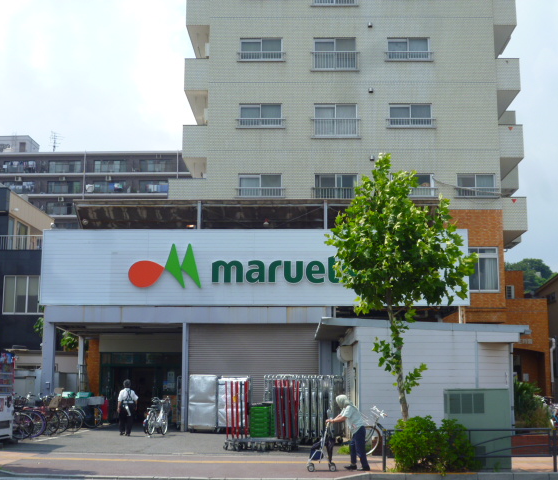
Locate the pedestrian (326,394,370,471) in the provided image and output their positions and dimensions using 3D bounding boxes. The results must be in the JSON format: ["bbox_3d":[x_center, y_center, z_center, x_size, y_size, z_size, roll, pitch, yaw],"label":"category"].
[{"bbox_3d":[1.251,3.495,15.869,0.800,1.360,0.500,0,-9,-2],"label":"pedestrian"}]

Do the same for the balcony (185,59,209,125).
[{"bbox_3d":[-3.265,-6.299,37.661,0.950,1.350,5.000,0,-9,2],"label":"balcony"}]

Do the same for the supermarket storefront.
[{"bbox_3d":[-0.681,3.086,29.076,13.470,6.320,4.000,0,-9,2],"label":"supermarket storefront"}]

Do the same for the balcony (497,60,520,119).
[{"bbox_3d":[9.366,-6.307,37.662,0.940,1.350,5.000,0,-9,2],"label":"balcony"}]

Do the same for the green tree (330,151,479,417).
[{"bbox_3d":[2.285,1.243,16.206,2.700,5.920,2.600,0,-9,0],"label":"green tree"}]

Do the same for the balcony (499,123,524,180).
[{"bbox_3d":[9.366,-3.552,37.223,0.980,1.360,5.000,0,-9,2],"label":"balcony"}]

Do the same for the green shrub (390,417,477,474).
[{"bbox_3d":[2.803,3.650,15.866,1.580,1.060,1.100,0,-9,0],"label":"green shrub"}]

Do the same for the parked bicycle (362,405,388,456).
[{"bbox_3d":[2.431,4.172,19.116,1.720,1.050,0.560,2,-9,-12],"label":"parked bicycle"}]

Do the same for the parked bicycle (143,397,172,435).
[{"bbox_3d":[-3.526,5.186,25.644,0.570,1.080,1.720,-2,-9,12],"label":"parked bicycle"}]

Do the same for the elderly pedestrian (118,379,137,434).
[{"bbox_3d":[-4.333,4.801,25.021,0.560,1.640,0.400,0,-9,-2],"label":"elderly pedestrian"}]

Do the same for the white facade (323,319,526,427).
[{"bbox_3d":[3.368,3.539,21.308,4.770,3.000,3.200,0,-9,2],"label":"white facade"}]

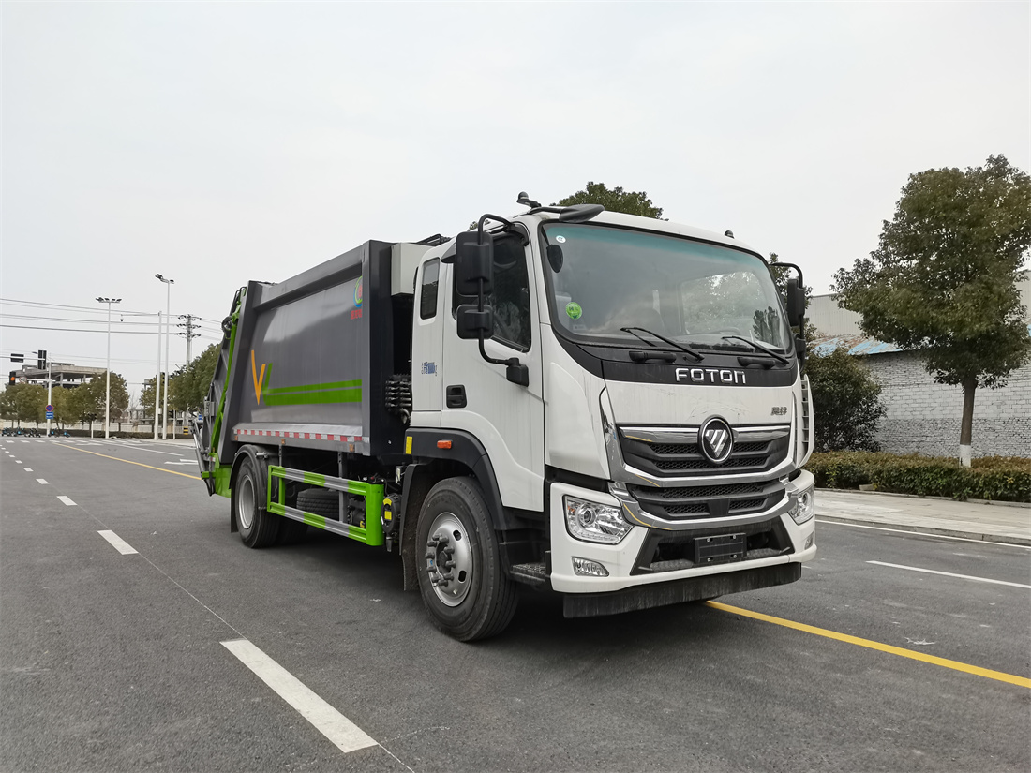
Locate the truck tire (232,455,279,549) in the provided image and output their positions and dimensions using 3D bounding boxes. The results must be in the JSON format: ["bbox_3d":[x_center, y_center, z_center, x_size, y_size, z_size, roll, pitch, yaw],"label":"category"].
[{"bbox_3d":[-2.930,1.296,8.798,0.280,1.030,1.030,2,-3,-35],"label":"truck tire"}]

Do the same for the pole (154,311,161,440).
[{"bbox_3d":[-27.892,-0.820,60.500,0.300,10.100,0.300,1,-3,-25],"label":"pole"}]

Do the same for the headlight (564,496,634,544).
[{"bbox_3d":[0.434,0.704,4.061,0.390,0.265,0.170,2,-3,-33],"label":"headlight"}]

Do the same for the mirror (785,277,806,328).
[{"bbox_3d":[2.165,-0.642,5.963,0.120,0.365,0.215,-2,-3,33],"label":"mirror"}]

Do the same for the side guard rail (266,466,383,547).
[{"bbox_3d":[-1.742,1.001,6.859,0.110,0.470,2.760,2,-3,-33],"label":"side guard rail"}]

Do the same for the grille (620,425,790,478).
[{"bbox_3d":[1.159,0.369,4.475,1.450,0.300,0.140,2,-3,-33],"label":"grille"}]

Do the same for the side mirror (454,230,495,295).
[{"bbox_3d":[-0.233,-0.689,4.346,0.215,0.365,0.120,1,-3,-13],"label":"side mirror"}]

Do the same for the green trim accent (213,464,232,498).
[{"bbox_3d":[-3.656,1.194,9.919,0.160,0.420,0.880,2,-3,-35],"label":"green trim accent"}]

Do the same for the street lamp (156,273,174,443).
[{"bbox_3d":[-28.358,-2.414,62.132,1.500,13.200,0.500,2,-3,-35],"label":"street lamp"}]

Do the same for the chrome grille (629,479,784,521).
[{"bbox_3d":[1.213,0.696,4.737,1.360,0.235,0.130,2,-3,-35],"label":"chrome grille"}]

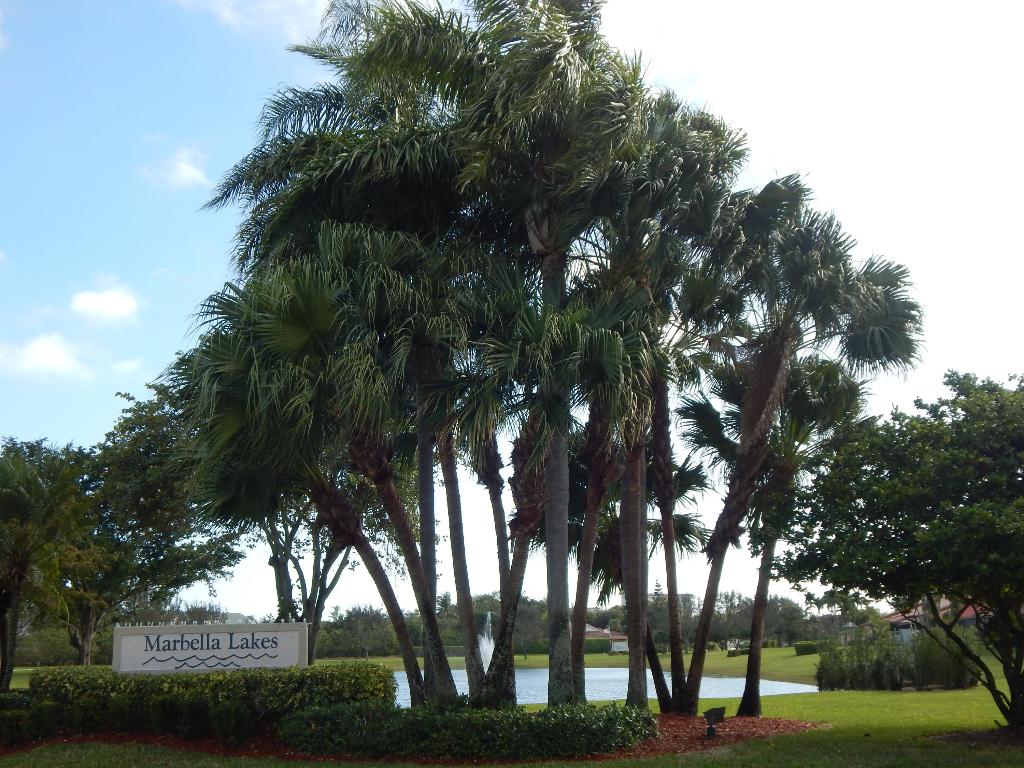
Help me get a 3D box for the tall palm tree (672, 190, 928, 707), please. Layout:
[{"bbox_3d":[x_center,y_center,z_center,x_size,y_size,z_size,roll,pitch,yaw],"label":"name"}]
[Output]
[{"bbox_3d":[5.783,1.121,22.295,5.217,10.308,4.200,-1,-13,0],"label":"tall palm tree"}]

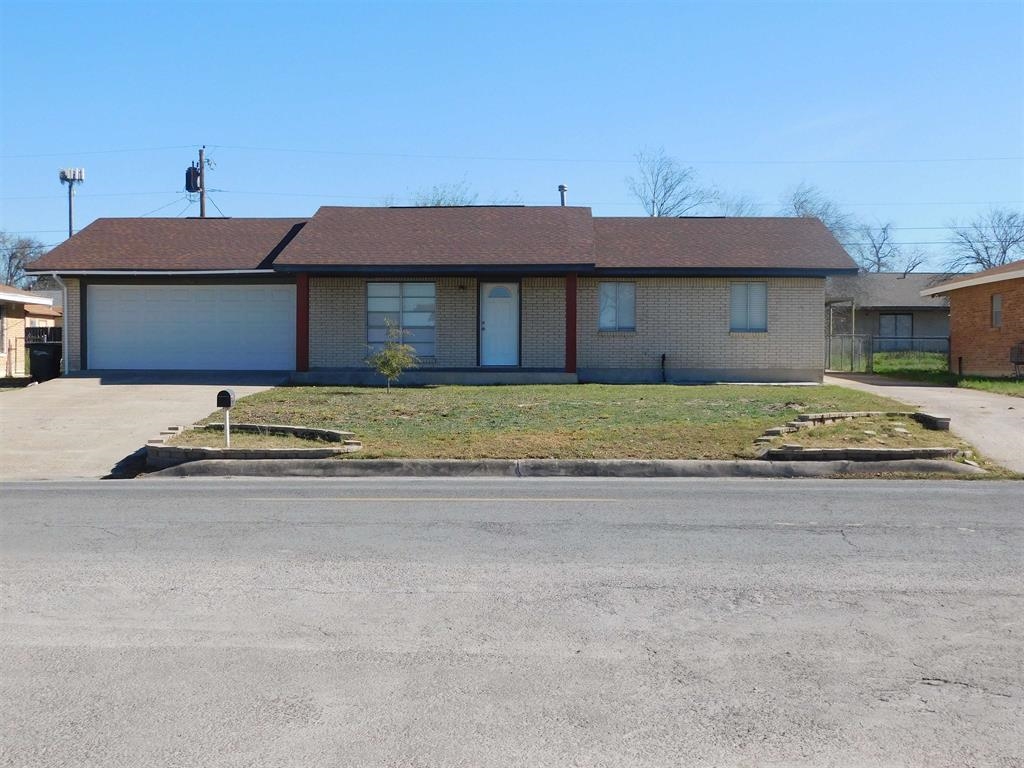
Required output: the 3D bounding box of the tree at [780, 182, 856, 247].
[{"bbox_3d":[13.226,-4.816,57.980,4.200,7.924,4.200,0,1,0],"label":"tree"}]

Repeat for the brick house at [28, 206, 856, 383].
[{"bbox_3d":[-1.606,-2.462,36.014,19.793,4.769,10.550,0,1,2],"label":"brick house"}]

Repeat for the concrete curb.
[{"bbox_3d":[0.689,1.112,17.654,10.984,0.230,0.350,0,1,1],"label":"concrete curb"}]

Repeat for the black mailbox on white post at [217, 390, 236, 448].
[{"bbox_3d":[-3.871,0.480,18.050,0.200,0.788,0.460,0,1,-4],"label":"black mailbox on white post"}]

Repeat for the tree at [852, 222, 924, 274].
[{"bbox_3d":[22.628,-5.706,79.988,4.300,7.997,4.100,0,1,0],"label":"tree"}]

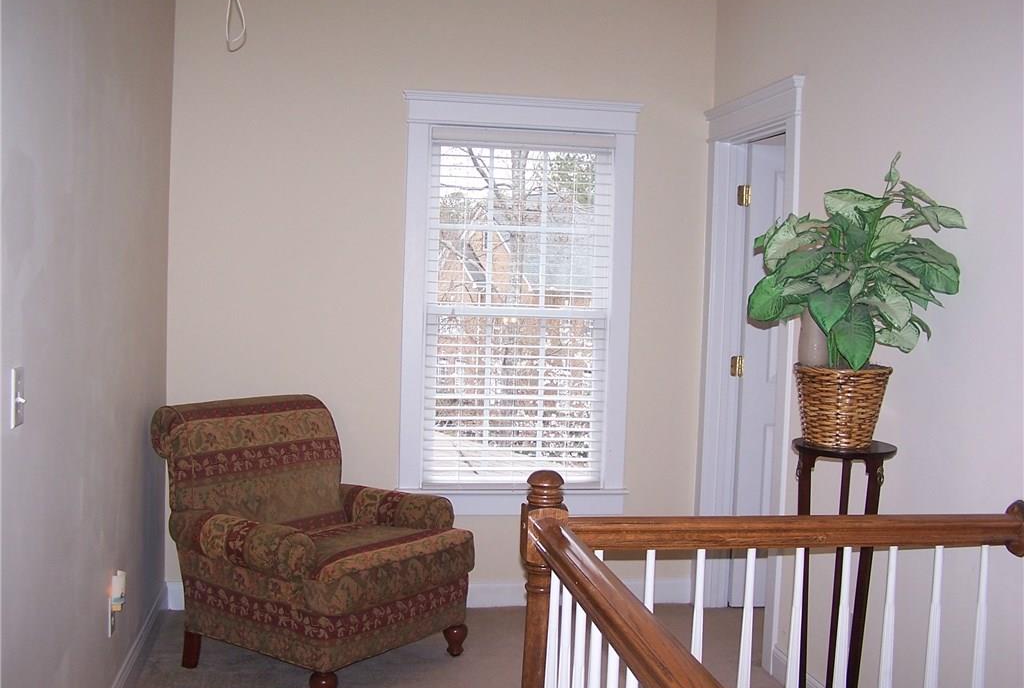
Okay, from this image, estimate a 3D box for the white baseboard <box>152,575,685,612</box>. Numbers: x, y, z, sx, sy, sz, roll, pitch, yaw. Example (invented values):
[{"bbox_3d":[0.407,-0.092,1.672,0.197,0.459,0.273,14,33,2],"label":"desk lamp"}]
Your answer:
[{"bbox_3d":[-0.314,1.073,4.822,2.262,0.116,0.020,1,3,-10],"label":"white baseboard"}]

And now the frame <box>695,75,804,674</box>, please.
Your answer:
[{"bbox_3d":[0.952,0.111,4.466,0.165,2.161,0.924,1,3,-10],"label":"frame"}]

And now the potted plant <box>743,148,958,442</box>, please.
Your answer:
[{"bbox_3d":[0.884,-0.100,2.986,0.560,0.780,0.480,1,3,-10],"label":"potted plant"}]

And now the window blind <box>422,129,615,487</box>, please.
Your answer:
[{"bbox_3d":[0.033,-0.139,4.842,0.795,1.542,0.055,1,3,-10],"label":"window blind"}]

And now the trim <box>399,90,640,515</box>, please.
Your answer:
[{"bbox_3d":[0.030,-0.149,4.790,1.026,1.782,0.065,1,3,-10],"label":"trim"}]

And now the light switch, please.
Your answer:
[{"bbox_3d":[-1.004,0.109,2.295,0.018,0.116,0.074,1,3,-10],"label":"light switch"}]

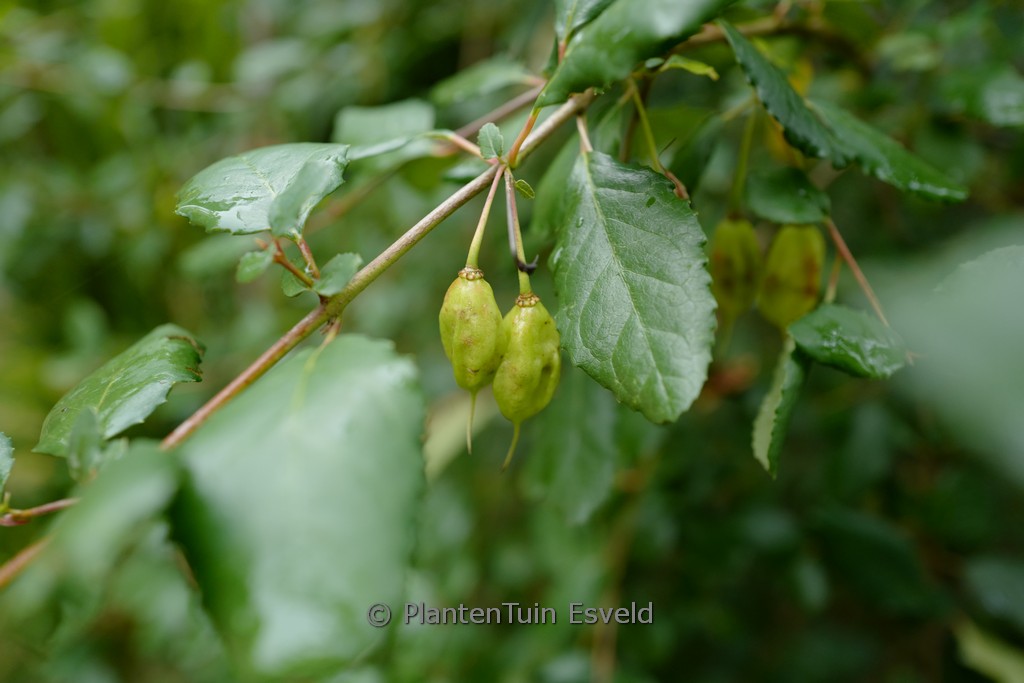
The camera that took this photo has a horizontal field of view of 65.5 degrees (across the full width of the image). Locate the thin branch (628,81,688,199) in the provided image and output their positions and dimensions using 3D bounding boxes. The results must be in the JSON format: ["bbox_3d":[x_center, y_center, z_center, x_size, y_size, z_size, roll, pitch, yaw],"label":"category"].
[{"bbox_3d":[0.053,-0.072,0.285,0.006,0.046,0.006,-26,0,0],"label":"thin branch"}]

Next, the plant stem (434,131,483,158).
[{"bbox_3d":[-0.018,-0.067,0.270,0.019,0.004,0.004,30,0,11],"label":"plant stem"}]

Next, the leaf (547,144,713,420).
[{"bbox_3d":[0.040,-0.018,0.260,0.052,0.098,0.016,-18,-17,-2],"label":"leaf"}]

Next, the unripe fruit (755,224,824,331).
[{"bbox_3d":[0.108,-0.025,0.310,0.024,0.044,0.023,8,0,0],"label":"unripe fruit"}]

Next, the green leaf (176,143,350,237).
[{"bbox_3d":[-0.078,-0.048,0.250,0.052,0.016,0.046,-25,42,-16],"label":"green leaf"}]

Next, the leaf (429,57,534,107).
[{"bbox_3d":[-0.011,-0.101,0.310,0.038,0.010,0.026,-11,48,-19],"label":"leaf"}]

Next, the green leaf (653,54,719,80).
[{"bbox_3d":[0.063,-0.100,0.290,0.024,0.008,0.009,7,12,4],"label":"green leaf"}]

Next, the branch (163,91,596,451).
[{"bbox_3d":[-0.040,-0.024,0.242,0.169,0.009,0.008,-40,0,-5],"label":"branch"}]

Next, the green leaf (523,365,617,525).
[{"bbox_3d":[0.026,0.043,0.360,0.043,0.081,0.016,0,-12,0],"label":"green leaf"}]

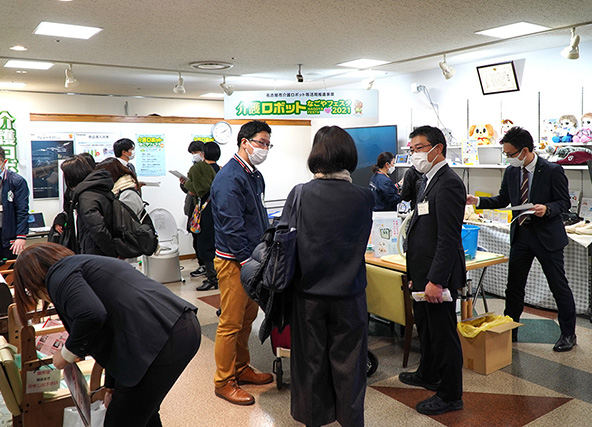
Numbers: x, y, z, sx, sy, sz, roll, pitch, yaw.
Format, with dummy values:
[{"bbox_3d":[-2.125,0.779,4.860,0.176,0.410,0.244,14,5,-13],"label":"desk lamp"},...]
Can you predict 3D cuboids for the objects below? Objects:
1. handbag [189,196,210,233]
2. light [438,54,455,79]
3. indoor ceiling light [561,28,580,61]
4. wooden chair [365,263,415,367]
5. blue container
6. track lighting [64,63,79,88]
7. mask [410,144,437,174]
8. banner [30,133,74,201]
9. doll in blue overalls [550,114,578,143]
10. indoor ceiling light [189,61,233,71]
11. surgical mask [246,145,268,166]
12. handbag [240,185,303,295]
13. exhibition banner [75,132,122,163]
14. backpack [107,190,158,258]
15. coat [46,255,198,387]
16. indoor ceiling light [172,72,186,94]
[{"bbox_3d":[-1.047,0.016,5.180,0.220,0.370,0.140,3,6,30],"label":"handbag"},{"bbox_3d":[1.675,-1.625,5.343,0.165,0.270,0.115,-7,9,-37],"label":"light"},{"bbox_3d":[2.359,-1.461,4.126,0.140,0.265,0.140,0,7,3],"label":"indoor ceiling light"},{"bbox_3d":[0.790,0.630,3.620,0.560,0.760,0.540,-4,6,-37],"label":"wooden chair"},{"bbox_3d":[1.292,0.222,3.680,0.260,0.250,0.260,0,5,0],"label":"blue container"},{"bbox_3d":[-2.502,-1.538,5.363,0.140,0.265,0.150,4,8,37],"label":"track lighting"},{"bbox_3d":[0.709,-0.304,2.700,0.120,0.155,0.140,-4,7,-28],"label":"mask"},{"bbox_3d":[-3.092,-0.606,6.096,0.480,0.820,0.020,-7,9,-37],"label":"banner"},{"bbox_3d":[2.768,-0.873,4.932,0.210,0.280,0.185,-7,9,-37],"label":"doll in blue overalls"},{"bbox_3d":[-0.986,-1.707,5.605,0.500,0.050,0.500,-1,7,0],"label":"indoor ceiling light"},{"bbox_3d":[-0.239,-0.357,2.980,0.110,0.130,0.150,3,6,35],"label":"surgical mask"},{"bbox_3d":[-0.102,0.141,2.500,0.170,0.520,0.300,-3,6,-32],"label":"handbag"},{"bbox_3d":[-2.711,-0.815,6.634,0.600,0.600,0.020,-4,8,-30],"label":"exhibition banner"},{"bbox_3d":[-1.194,0.111,3.550,0.320,0.440,0.220,2,7,21],"label":"backpack"},{"bbox_3d":[-0.708,0.414,1.970,0.550,0.390,0.430,33,3,-2],"label":"coat"},{"bbox_3d":[-1.462,-1.645,6.063,0.140,0.265,0.150,-4,7,-24],"label":"indoor ceiling light"}]

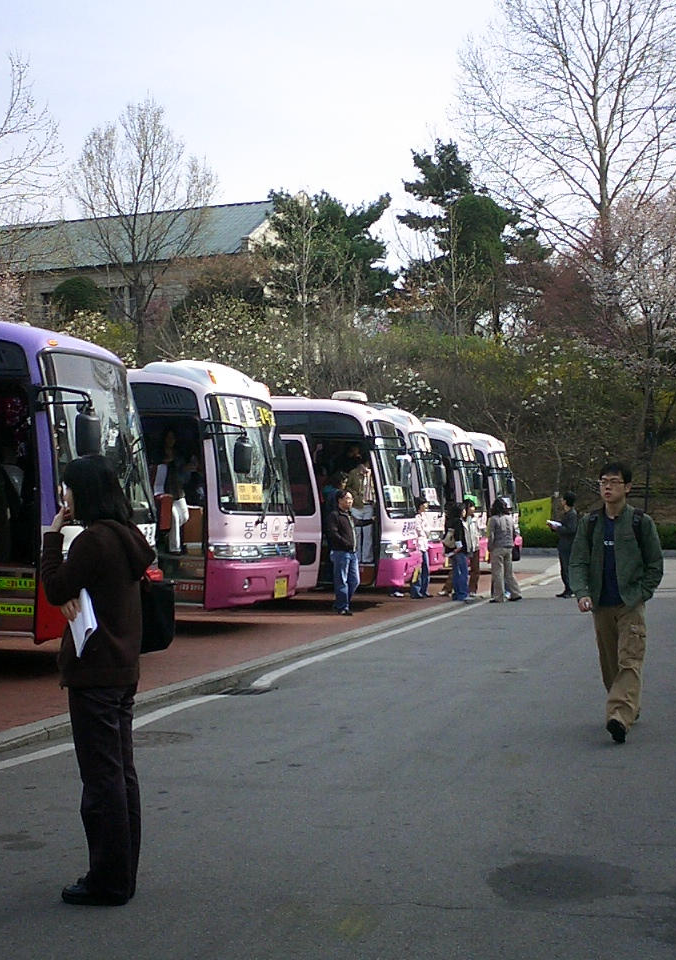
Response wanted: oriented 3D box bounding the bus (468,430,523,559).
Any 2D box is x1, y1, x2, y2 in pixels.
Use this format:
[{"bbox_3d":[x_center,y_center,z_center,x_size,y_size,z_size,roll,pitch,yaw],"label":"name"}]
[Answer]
[{"bbox_3d":[-1.629,0.393,31.271,11.400,3.150,2.500,0,-1,16],"label":"bus"}]

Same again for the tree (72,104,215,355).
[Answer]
[{"bbox_3d":[-7.108,-9.081,50.000,5.400,9.900,5.200,1,-1,0],"label":"tree"}]

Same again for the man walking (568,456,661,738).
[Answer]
[{"bbox_3d":[1.775,0.783,8.750,0.600,1.760,0.550,0,-1,21],"label":"man walking"}]

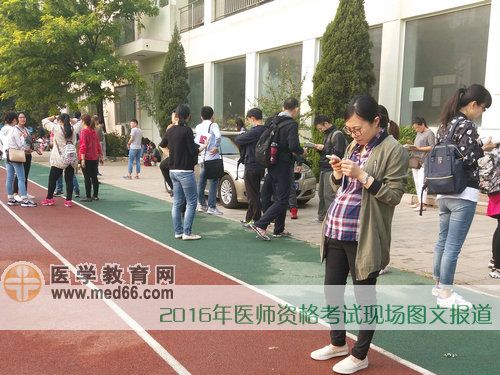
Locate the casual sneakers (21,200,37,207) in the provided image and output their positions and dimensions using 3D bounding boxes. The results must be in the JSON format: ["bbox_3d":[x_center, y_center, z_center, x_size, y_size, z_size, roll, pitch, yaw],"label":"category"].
[{"bbox_3d":[-3.972,0.273,7.262,0.270,0.105,0.100,3,8,18],"label":"casual sneakers"}]

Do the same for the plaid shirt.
[{"bbox_3d":[0.624,-0.021,2.370,0.260,0.610,0.400,-5,10,-33],"label":"plaid shirt"}]

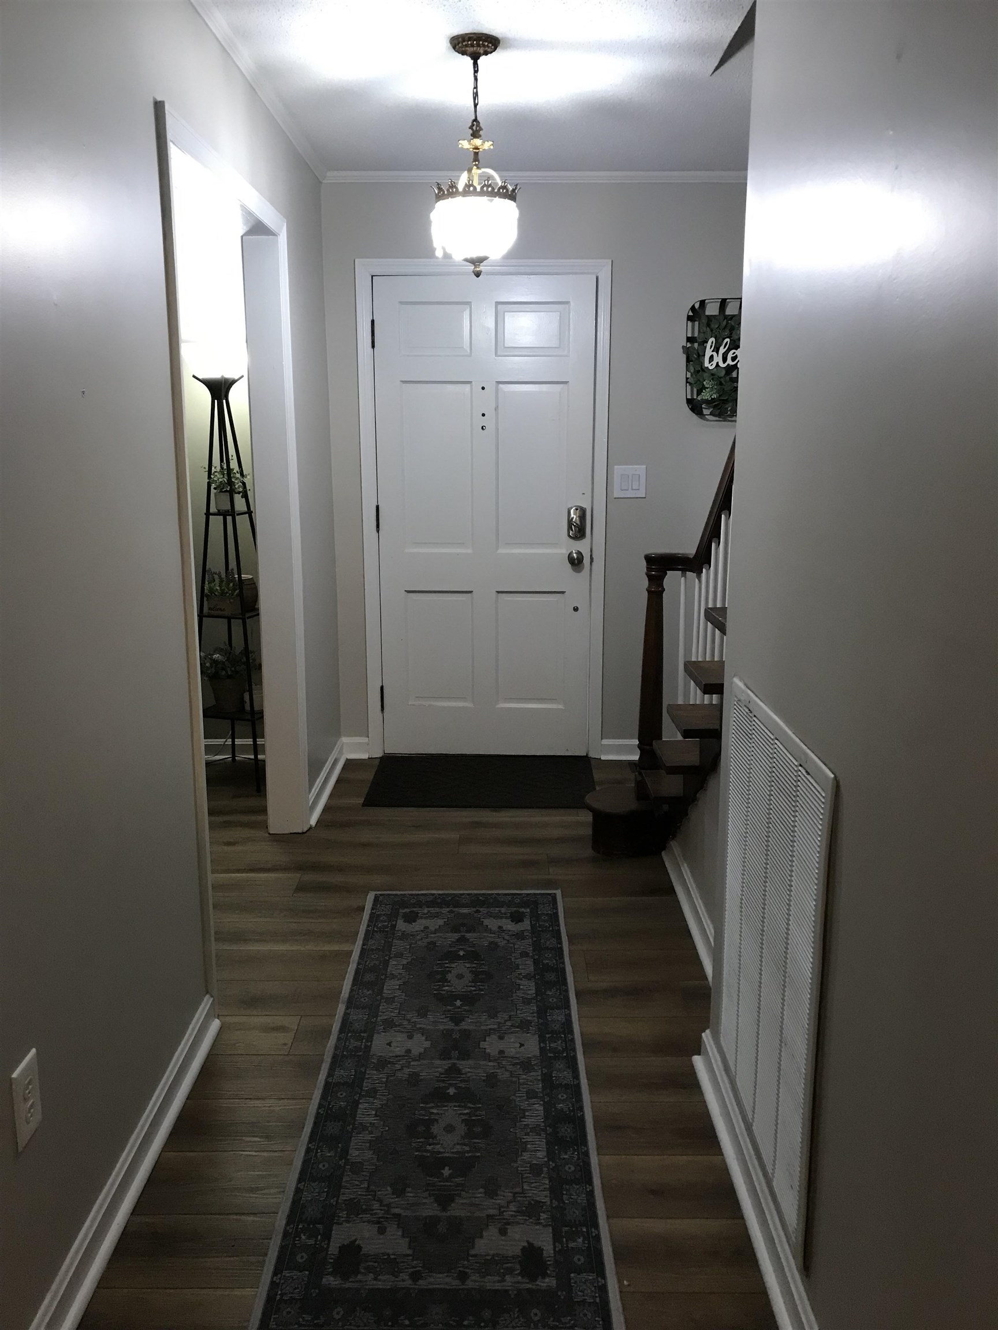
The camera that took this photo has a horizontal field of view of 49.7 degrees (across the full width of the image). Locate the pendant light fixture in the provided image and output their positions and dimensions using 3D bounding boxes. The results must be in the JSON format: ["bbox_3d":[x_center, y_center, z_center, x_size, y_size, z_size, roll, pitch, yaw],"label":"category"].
[{"bbox_3d":[-0.064,-1.367,2.920,0.242,0.597,0.242,0,12,0],"label":"pendant light fixture"}]

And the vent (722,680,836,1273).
[{"bbox_3d":[0.472,0.490,1.902,0.018,0.803,0.660,0,12,0],"label":"vent"}]

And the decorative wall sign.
[{"bbox_3d":[1.006,-1.248,4.423,0.495,0.488,0.065,0,12,0],"label":"decorative wall sign"}]

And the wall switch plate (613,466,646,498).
[{"bbox_3d":[0.556,-0.775,4.552,0.136,0.132,0.010,0,12,0],"label":"wall switch plate"}]

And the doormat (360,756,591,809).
[{"bbox_3d":[-0.063,0.480,4.469,0.920,0.011,0.665,0,12,0],"label":"doormat"}]

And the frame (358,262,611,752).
[{"bbox_3d":[-0.061,-0.622,4.620,1.041,2.105,0.102,0,12,0],"label":"frame"}]

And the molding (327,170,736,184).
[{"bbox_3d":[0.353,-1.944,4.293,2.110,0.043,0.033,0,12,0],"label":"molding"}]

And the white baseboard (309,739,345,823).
[{"bbox_3d":[-0.694,0.460,4.369,0.028,0.092,0.865,0,12,0],"label":"white baseboard"}]

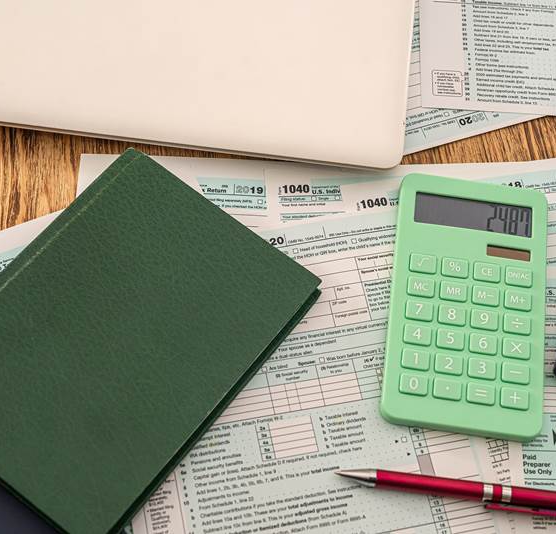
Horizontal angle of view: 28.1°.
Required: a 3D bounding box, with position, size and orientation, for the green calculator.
[{"bbox_3d":[0.115,0.021,0.677,0.093,0.013,0.165,9,63,0],"label":"green calculator"}]

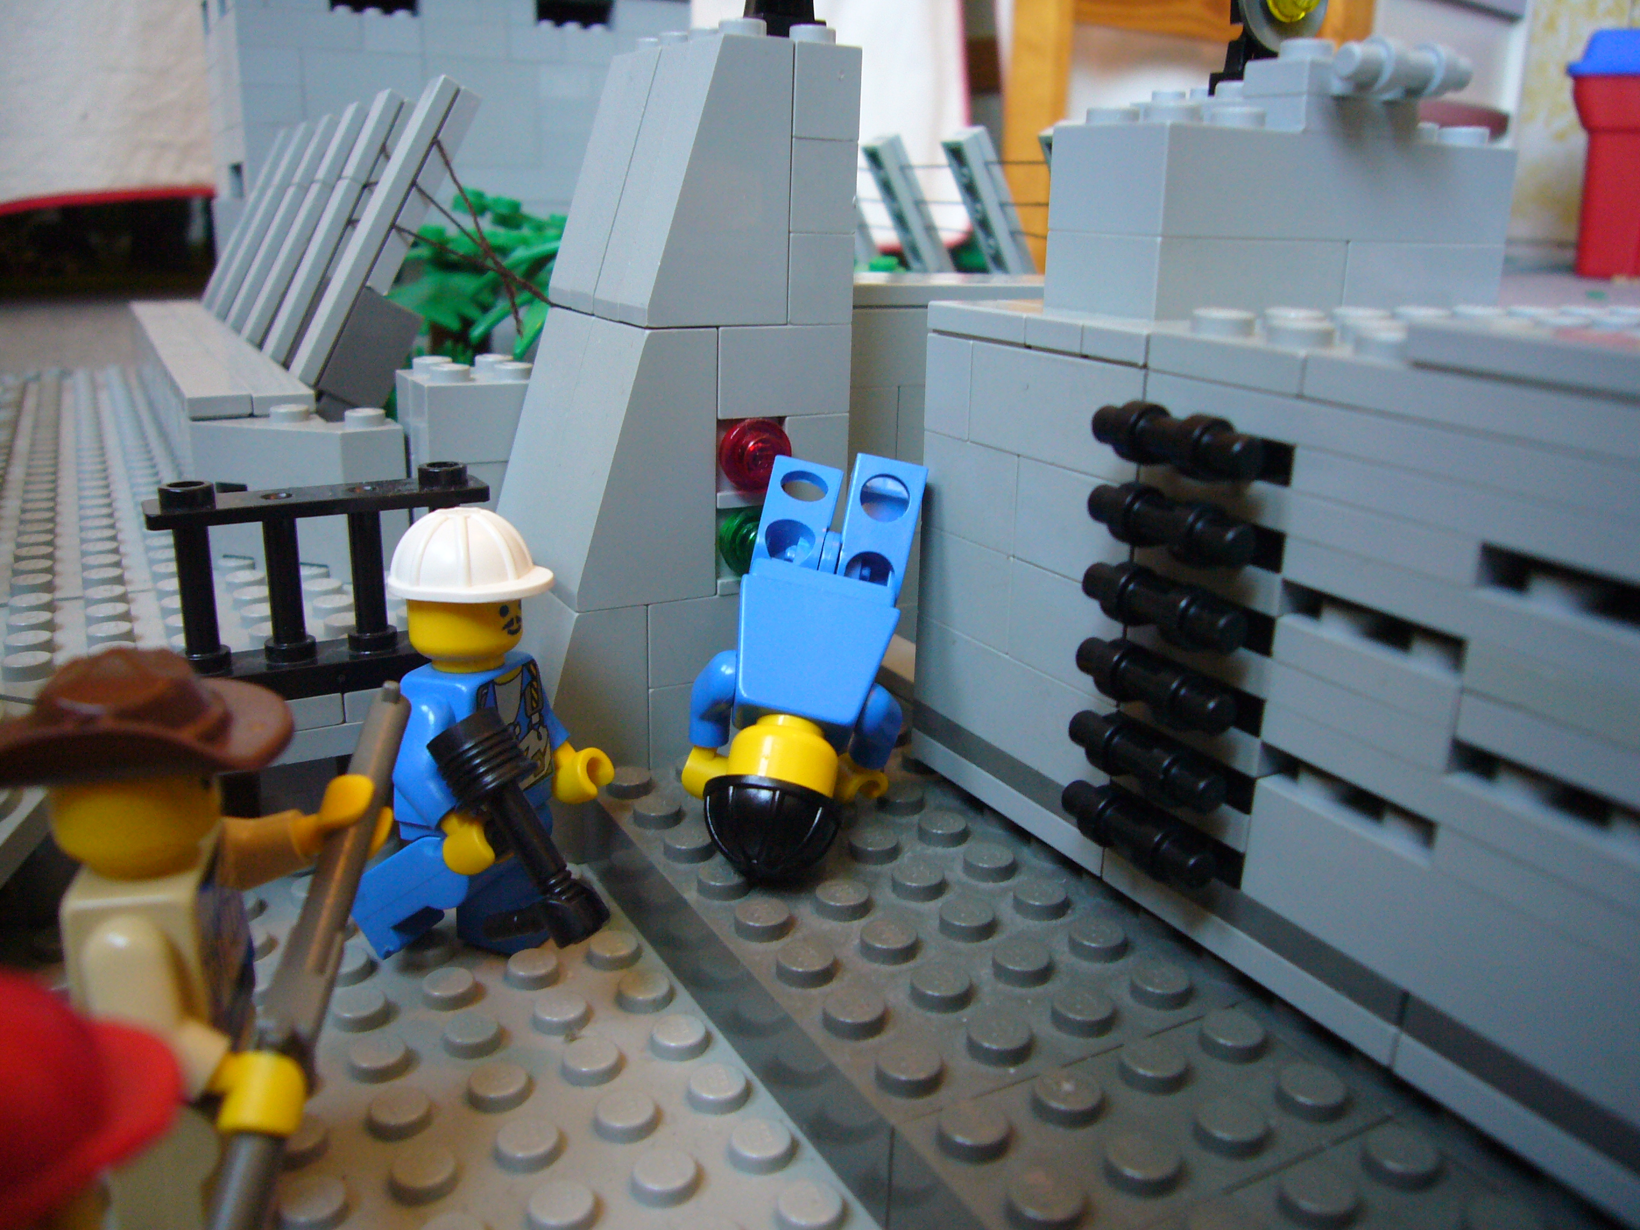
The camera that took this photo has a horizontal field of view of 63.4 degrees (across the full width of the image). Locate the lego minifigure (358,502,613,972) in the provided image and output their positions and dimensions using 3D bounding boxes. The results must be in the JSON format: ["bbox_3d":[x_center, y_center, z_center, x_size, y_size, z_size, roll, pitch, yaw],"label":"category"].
[{"bbox_3d":[-0.031,0.012,0.122,0.022,0.042,0.024,6,17,16],"label":"lego minifigure"}]

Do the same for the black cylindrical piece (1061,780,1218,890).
[{"bbox_3d":[0.026,0.018,0.108,0.005,0.005,0.015,-8,19,-27],"label":"black cylindrical piece"}]

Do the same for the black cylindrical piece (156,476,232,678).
[{"bbox_3d":[-0.060,-0.003,0.128,0.005,0.019,0.005,-8,19,-27],"label":"black cylindrical piece"}]

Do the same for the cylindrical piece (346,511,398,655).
[{"bbox_3d":[-0.046,-0.004,0.136,0.005,0.014,0.005,-8,19,-28],"label":"cylindrical piece"}]

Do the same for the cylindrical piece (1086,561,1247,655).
[{"bbox_3d":[0.026,-0.001,0.104,0.005,0.005,0.016,-8,19,-28],"label":"cylindrical piece"}]

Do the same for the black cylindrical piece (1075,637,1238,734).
[{"bbox_3d":[0.026,0.005,0.105,0.005,0.005,0.016,-8,19,-28],"label":"black cylindrical piece"}]

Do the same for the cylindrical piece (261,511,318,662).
[{"bbox_3d":[-0.053,-0.002,0.132,0.005,0.015,0.005,-8,19,-27],"label":"cylindrical piece"}]

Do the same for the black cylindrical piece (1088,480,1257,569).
[{"bbox_3d":[0.026,-0.007,0.101,0.005,0.005,0.015,-8,19,-27],"label":"black cylindrical piece"}]

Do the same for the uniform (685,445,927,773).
[{"bbox_3d":[0.000,-0.001,0.136,0.021,0.033,0.017,12,-21,-1],"label":"uniform"}]

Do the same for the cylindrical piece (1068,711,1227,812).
[{"bbox_3d":[0.026,0.012,0.107,0.005,0.005,0.016,-8,19,-28],"label":"cylindrical piece"}]

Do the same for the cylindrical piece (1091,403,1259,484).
[{"bbox_3d":[0.026,-0.013,0.099,0.005,0.005,0.015,-8,19,-27],"label":"cylindrical piece"}]

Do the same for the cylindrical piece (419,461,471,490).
[{"bbox_3d":[-0.039,-0.014,0.136,0.005,0.002,0.005,-8,19,-28],"label":"cylindrical piece"}]

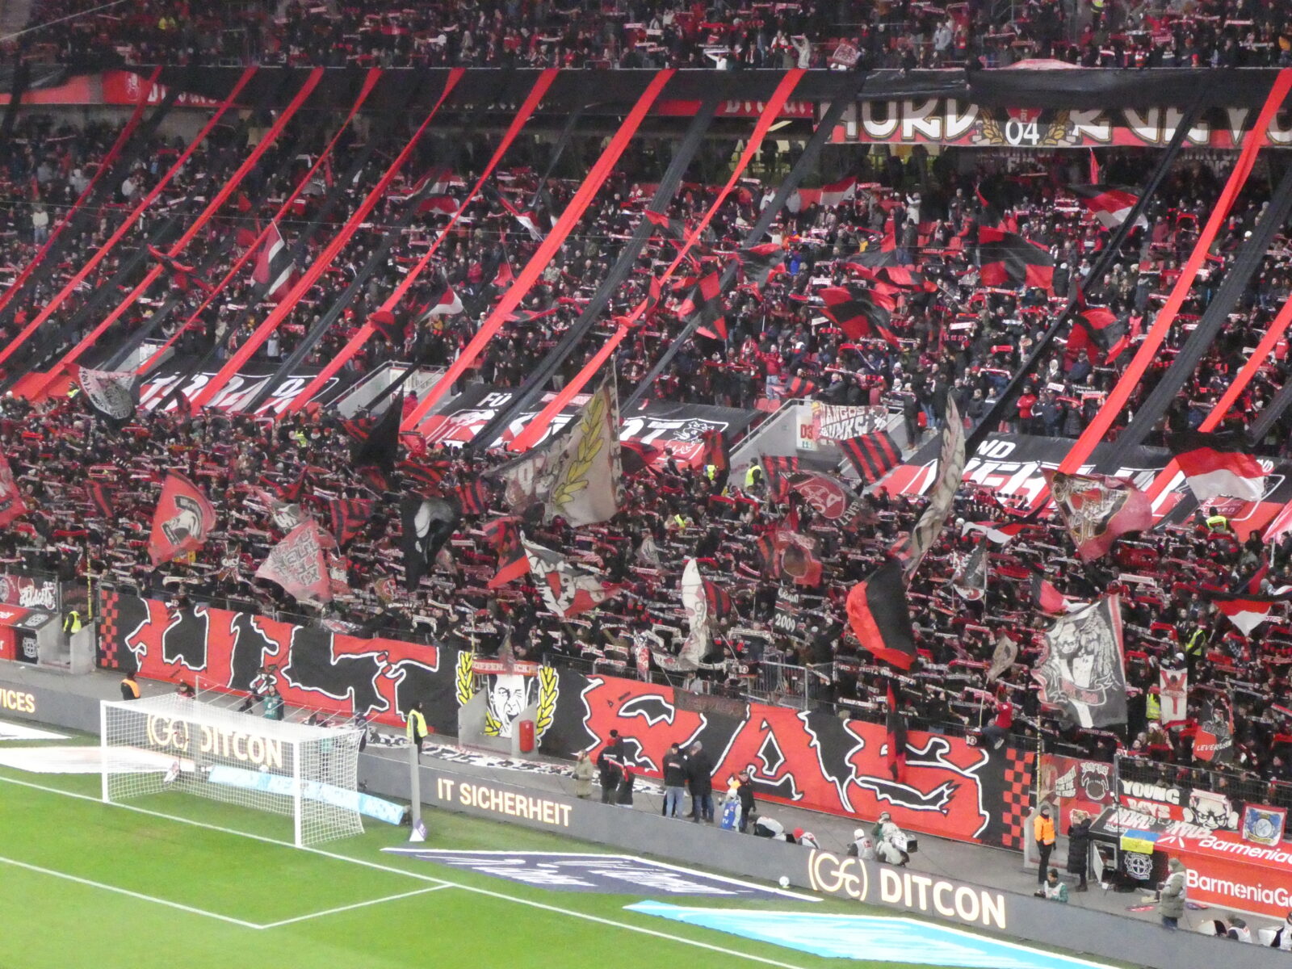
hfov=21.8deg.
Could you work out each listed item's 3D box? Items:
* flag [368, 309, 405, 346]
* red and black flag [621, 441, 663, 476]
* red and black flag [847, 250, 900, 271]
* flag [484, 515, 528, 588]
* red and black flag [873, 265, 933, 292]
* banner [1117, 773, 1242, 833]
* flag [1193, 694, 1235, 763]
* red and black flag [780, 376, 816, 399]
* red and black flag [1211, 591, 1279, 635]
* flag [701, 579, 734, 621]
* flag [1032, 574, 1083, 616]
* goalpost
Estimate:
[{"bbox_3d":[-8.666,-5.233,112.000,1.210,1.210,0.400,2,7,14],"label":"flag"},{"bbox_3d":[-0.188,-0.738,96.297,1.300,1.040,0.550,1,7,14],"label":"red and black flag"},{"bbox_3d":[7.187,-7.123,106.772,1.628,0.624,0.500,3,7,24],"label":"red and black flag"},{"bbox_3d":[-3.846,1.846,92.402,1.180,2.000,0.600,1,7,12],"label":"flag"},{"bbox_3d":[7.800,-6.253,102.000,1.840,0.830,0.400,2,7,14],"label":"red and black flag"},{"bbox_3d":[11.741,7.082,74.117,3.300,0.740,0.060,6,9,44],"label":"banner"},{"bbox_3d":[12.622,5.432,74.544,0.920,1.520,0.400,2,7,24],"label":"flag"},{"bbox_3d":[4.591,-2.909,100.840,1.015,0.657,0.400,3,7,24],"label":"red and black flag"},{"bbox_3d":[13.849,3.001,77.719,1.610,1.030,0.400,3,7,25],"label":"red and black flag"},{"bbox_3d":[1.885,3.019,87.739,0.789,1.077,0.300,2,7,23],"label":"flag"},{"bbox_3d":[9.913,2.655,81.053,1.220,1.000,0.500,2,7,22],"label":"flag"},{"bbox_3d":[-10.080,6.843,81.516,7.560,2.560,2.150,6,9,44],"label":"goalpost"}]

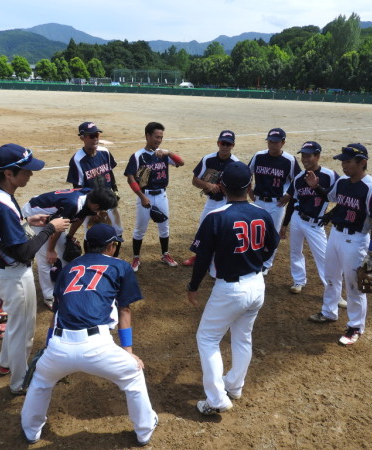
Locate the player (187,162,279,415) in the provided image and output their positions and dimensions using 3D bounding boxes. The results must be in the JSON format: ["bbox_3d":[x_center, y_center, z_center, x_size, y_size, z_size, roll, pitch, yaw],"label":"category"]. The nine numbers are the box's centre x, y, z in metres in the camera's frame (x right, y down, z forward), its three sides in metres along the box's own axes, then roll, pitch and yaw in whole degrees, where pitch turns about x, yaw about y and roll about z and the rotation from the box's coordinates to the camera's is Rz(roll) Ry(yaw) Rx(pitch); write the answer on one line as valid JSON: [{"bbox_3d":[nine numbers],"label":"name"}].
[{"bbox_3d":[0.305,0.454,2.814,0.600,1.760,0.440,-6,20,-23],"label":"player"}]

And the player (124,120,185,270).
[{"bbox_3d":[-0.389,-0.347,5.117,0.680,1.780,0.400,-2,19,-11],"label":"player"}]

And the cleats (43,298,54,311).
[{"bbox_3d":[-1.359,0.777,4.306,0.290,0.115,0.110,17,24,38],"label":"cleats"}]

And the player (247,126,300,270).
[{"bbox_3d":[1.036,-0.251,5.004,0.620,1.770,0.420,12,21,26],"label":"player"}]

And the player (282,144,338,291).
[{"bbox_3d":[1.355,-0.011,4.420,0.460,1.710,0.680,-14,24,-39],"label":"player"}]

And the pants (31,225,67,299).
[{"bbox_3d":[-1.380,0.278,4.345,0.460,0.840,0.420,9,20,20],"label":"pants"}]

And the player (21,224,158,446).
[{"bbox_3d":[-0.569,0.694,2.674,0.880,1.370,0.680,5,19,8],"label":"player"}]

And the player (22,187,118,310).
[{"bbox_3d":[-1.112,0.248,4.201,0.920,1.200,0.550,9,20,19],"label":"player"}]

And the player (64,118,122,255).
[{"bbox_3d":[-1.113,-0.415,5.286,0.620,1.760,0.420,-8,21,-28],"label":"player"}]

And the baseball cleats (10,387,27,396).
[{"bbox_3d":[-1.150,1.193,3.096,0.290,0.115,0.110,-2,19,-10],"label":"baseball cleats"}]

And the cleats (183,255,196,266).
[{"bbox_3d":[0.105,0.449,5.418,0.290,0.110,0.110,-5,20,-20],"label":"cleats"}]

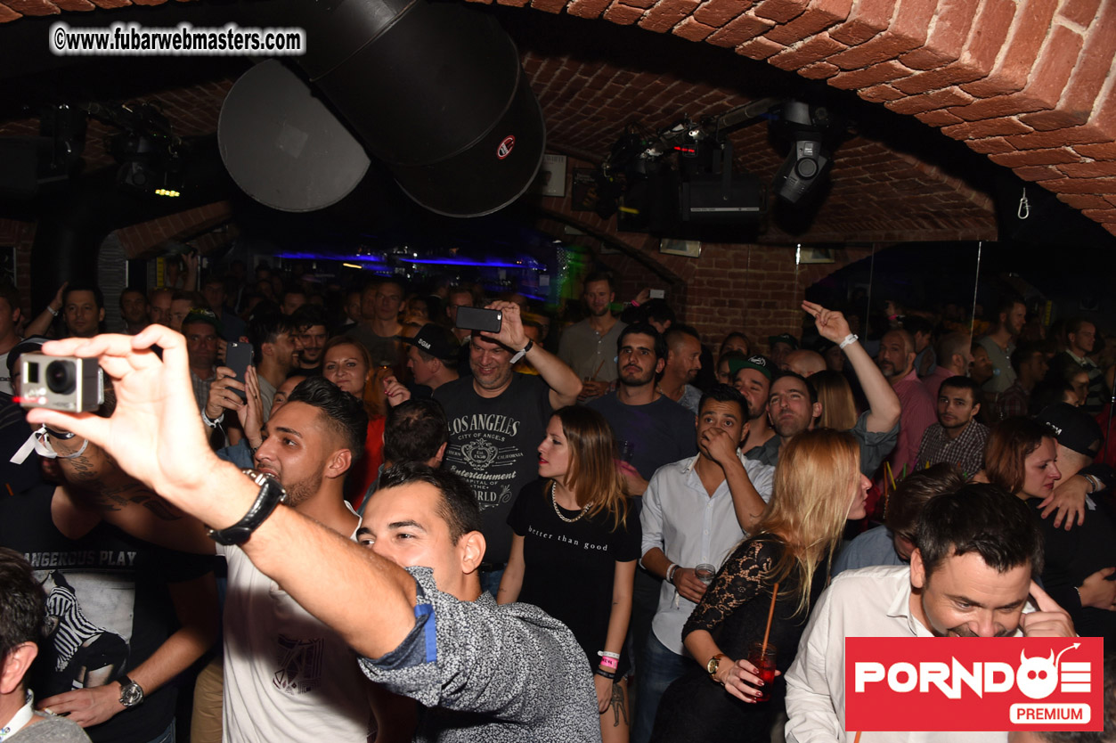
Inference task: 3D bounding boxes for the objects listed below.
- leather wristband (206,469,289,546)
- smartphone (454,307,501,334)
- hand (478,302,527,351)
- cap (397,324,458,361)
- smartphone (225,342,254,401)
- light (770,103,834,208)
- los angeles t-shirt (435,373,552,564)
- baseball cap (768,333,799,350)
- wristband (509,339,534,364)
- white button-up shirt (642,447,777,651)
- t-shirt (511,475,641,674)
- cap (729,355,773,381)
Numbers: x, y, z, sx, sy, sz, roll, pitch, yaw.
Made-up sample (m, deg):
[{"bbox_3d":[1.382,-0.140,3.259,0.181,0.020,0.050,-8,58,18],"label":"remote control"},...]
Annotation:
[{"bbox_3d":[-0.243,0.102,0.670,0.066,0.054,0.040,-10,-34,13],"label":"leather wristband"},{"bbox_3d":[-0.250,-0.162,2.740,0.141,0.070,0.010,7,-2,0],"label":"smartphone"},{"bbox_3d":[-0.171,-0.142,2.770,0.135,0.165,0.090,-29,6,18],"label":"hand"},{"bbox_3d":[-0.540,-0.116,3.600,0.265,0.145,0.180,14,6,-10],"label":"cap"},{"bbox_3d":[-0.738,0.004,2.000,0.070,0.142,0.011,4,4,20],"label":"smartphone"},{"bbox_3d":[0.960,-0.857,3.400,0.230,0.400,0.250,1,8,-13],"label":"light"},{"bbox_3d":[-0.253,0.343,3.080,0.490,0.690,0.300,3,7,7],"label":"los angeles t-shirt"},{"bbox_3d":[1.421,-0.182,5.450,0.180,0.140,0.260,9,-10,39],"label":"baseball cap"},{"bbox_3d":[-0.117,-0.065,2.810,0.022,0.095,0.055,44,3,-34],"label":"wristband"},{"bbox_3d":[0.499,0.595,2.860,0.480,0.680,0.320,3,7,12],"label":"white button-up shirt"},{"bbox_3d":[0.050,0.619,2.580,0.410,0.600,0.250,6,8,25],"label":"t-shirt"},{"bbox_3d":[0.745,-0.005,3.330,0.180,0.145,0.260,8,-16,38],"label":"cap"}]

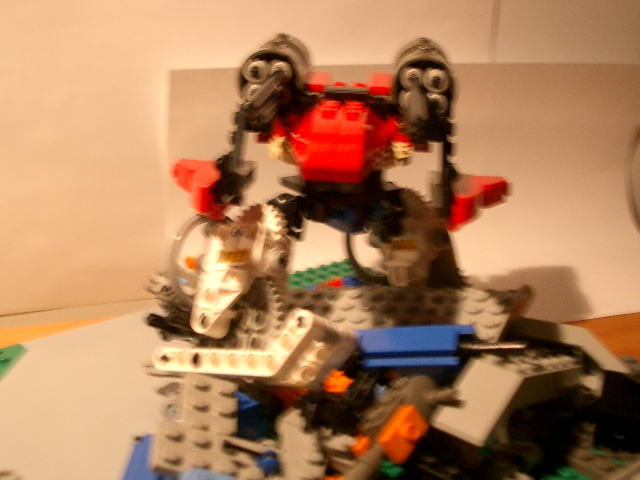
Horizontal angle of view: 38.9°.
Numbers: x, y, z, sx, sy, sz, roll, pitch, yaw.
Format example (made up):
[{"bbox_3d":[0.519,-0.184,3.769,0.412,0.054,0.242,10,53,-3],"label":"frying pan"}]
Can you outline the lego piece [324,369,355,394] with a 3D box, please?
[{"bbox_3d":[0.006,0.044,0.282,0.009,0.008,0.009,2,18,0],"label":"lego piece"}]

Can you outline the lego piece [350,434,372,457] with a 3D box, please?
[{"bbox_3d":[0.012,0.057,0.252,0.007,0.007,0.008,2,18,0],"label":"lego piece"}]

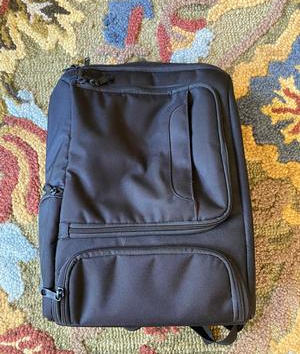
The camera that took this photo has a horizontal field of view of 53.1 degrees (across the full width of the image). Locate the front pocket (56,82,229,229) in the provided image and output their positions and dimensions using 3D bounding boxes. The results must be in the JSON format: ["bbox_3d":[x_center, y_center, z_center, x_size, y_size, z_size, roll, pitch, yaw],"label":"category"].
[{"bbox_3d":[-0.006,-0.042,0.516,0.265,0.040,0.277,0,73,0],"label":"front pocket"}]

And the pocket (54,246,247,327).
[{"bbox_3d":[0.001,0.154,0.430,0.270,0.045,0.112,0,79,0],"label":"pocket"}]

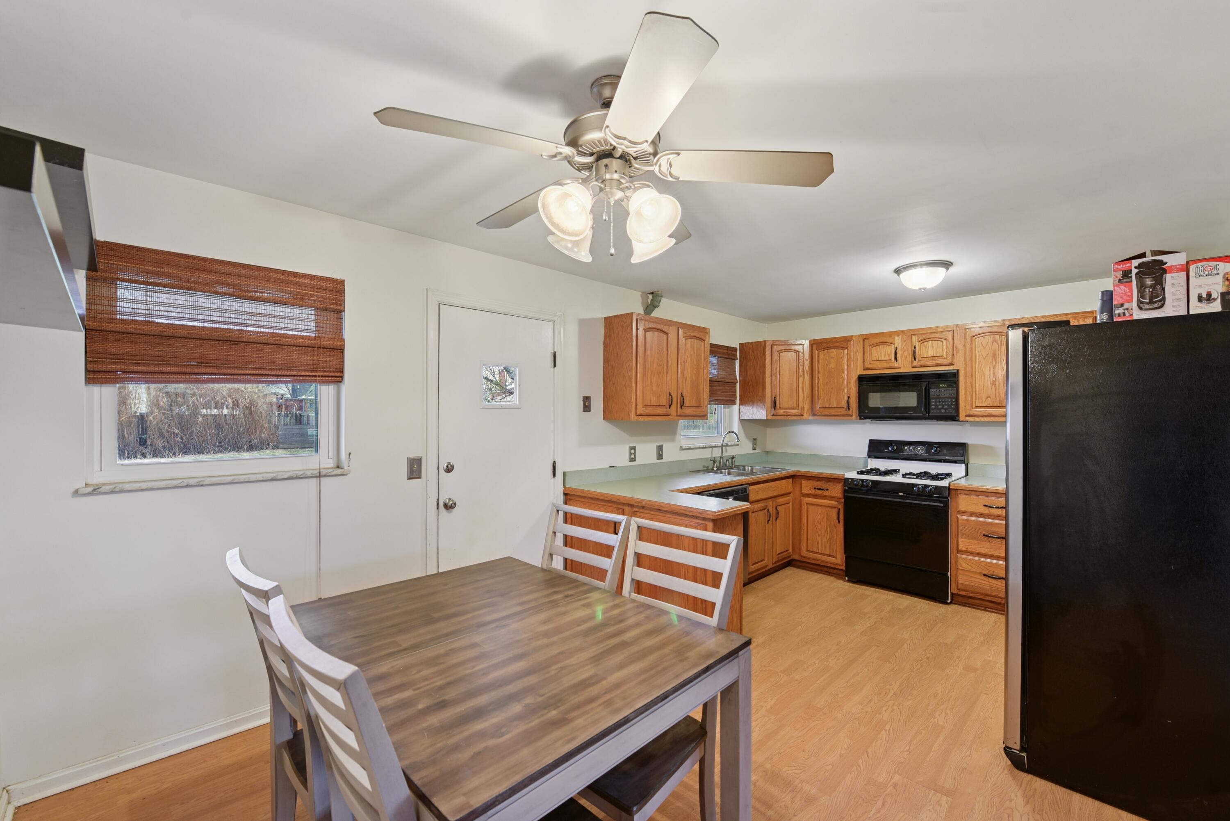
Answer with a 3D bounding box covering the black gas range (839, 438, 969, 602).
[{"bbox_3d":[2.463,0.871,4.063,0.650,1.193,0.754,1,-1,-44],"label":"black gas range"}]

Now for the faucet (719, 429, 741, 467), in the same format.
[{"bbox_3d":[1.081,0.371,4.562,0.070,0.357,0.220,1,-1,-44],"label":"faucet"}]

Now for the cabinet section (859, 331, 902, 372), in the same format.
[{"bbox_3d":[2.453,-0.504,4.310,0.330,0.346,0.355,1,0,-43],"label":"cabinet section"}]

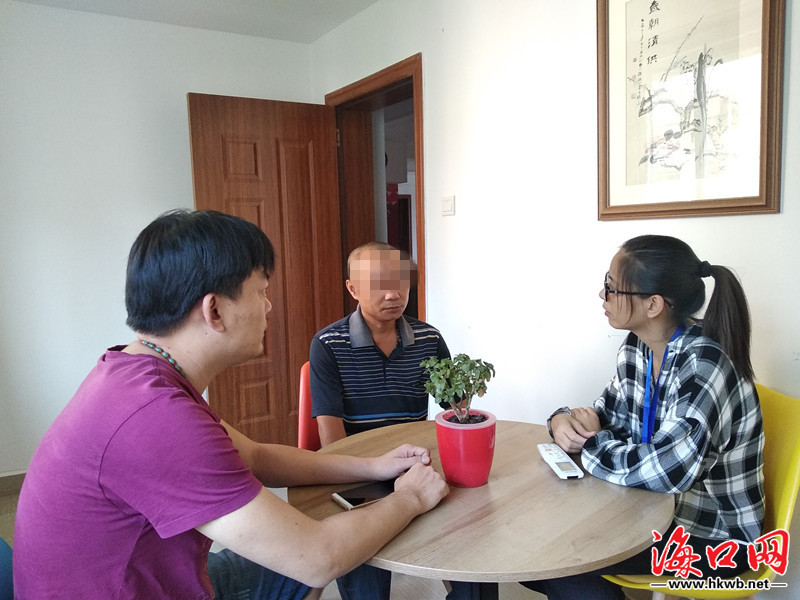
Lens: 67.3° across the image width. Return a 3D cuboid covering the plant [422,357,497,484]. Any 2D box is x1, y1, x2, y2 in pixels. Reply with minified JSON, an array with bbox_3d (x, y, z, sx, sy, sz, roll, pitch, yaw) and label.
[{"bbox_3d":[0.121,0.248,1.259,0.160,0.270,0.150,-1,6,0],"label":"plant"}]

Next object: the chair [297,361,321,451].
[{"bbox_3d":[-0.093,0.656,1.950,0.480,0.820,0.530,-3,6,-14],"label":"chair"}]

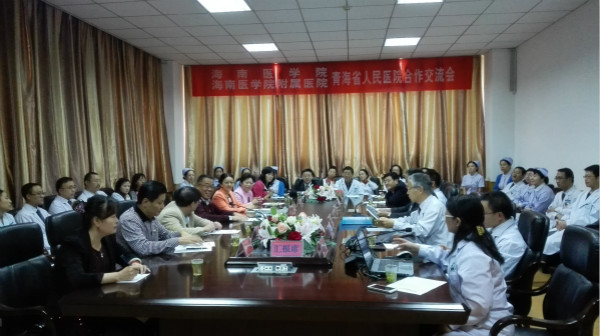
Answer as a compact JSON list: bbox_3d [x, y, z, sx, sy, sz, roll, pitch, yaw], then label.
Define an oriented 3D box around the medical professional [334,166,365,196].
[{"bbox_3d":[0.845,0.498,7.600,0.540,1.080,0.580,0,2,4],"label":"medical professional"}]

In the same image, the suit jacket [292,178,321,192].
[{"bbox_3d":[0.116,0.433,7.400,0.500,0.540,0.360,0,2,6],"label":"suit jacket"}]

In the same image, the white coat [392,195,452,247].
[{"bbox_3d":[1.129,0.575,4.100,0.560,0.670,0.470,-1,2,0],"label":"white coat"}]

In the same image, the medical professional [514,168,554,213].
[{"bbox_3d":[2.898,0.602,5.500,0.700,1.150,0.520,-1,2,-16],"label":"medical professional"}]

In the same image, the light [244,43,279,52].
[{"bbox_3d":[-0.668,-2.101,7.724,0.580,0.060,0.580,0,2,6],"label":"light"}]

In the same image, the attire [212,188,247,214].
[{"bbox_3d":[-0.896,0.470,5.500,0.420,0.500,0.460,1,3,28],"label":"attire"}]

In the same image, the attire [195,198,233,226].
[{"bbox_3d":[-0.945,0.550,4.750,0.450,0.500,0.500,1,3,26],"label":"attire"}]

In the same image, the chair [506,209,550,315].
[{"bbox_3d":[1.404,0.875,3.302,0.660,1.100,0.600,0,2,6],"label":"chair"}]

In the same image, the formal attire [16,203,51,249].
[{"bbox_3d":[-2.625,0.628,4.400,0.380,0.580,0.480,0,3,16],"label":"formal attire"}]

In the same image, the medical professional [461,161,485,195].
[{"bbox_3d":[3.169,0.507,8.200,0.500,1.300,0.700,0,3,14],"label":"medical professional"}]

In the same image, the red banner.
[{"bbox_3d":[0.557,-1.833,9.015,5.680,0.650,0.050,0,3,6],"label":"red banner"}]

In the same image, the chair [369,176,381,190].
[{"bbox_3d":[1.178,0.683,7.600,0.620,1.080,0.650,0,3,6],"label":"chair"}]

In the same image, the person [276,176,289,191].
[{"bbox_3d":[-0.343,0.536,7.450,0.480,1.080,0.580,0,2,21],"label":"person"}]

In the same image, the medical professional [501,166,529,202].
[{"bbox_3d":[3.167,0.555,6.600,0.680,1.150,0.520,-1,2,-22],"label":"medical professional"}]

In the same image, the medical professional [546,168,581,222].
[{"bbox_3d":[2.963,0.625,5.100,0.750,1.280,0.550,-1,3,-17],"label":"medical professional"}]

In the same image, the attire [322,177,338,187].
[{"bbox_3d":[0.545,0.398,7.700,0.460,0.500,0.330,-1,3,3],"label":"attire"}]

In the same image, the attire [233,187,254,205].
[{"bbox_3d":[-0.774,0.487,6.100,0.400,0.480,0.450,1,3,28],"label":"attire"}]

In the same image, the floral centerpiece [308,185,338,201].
[{"bbox_3d":[0.364,0.381,6.900,0.500,0.310,0.420,0,2,6],"label":"floral centerpiece"}]

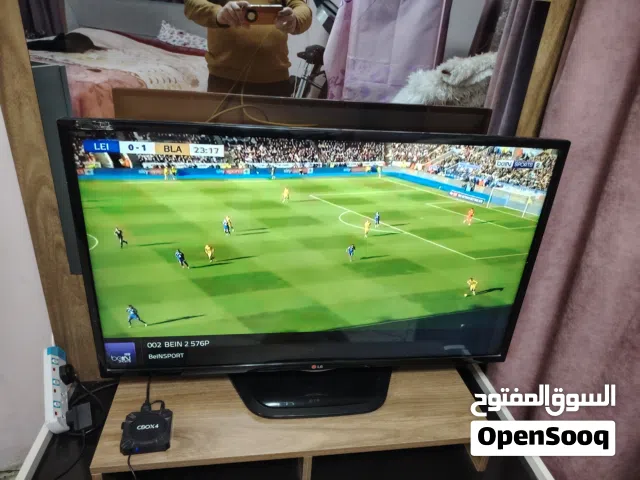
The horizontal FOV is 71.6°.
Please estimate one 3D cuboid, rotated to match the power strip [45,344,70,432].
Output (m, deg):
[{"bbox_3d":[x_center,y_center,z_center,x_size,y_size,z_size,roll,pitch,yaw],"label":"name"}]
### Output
[{"bbox_3d":[-0.656,0.373,1.106,0.036,0.056,0.205,-13,70,-5],"label":"power strip"}]

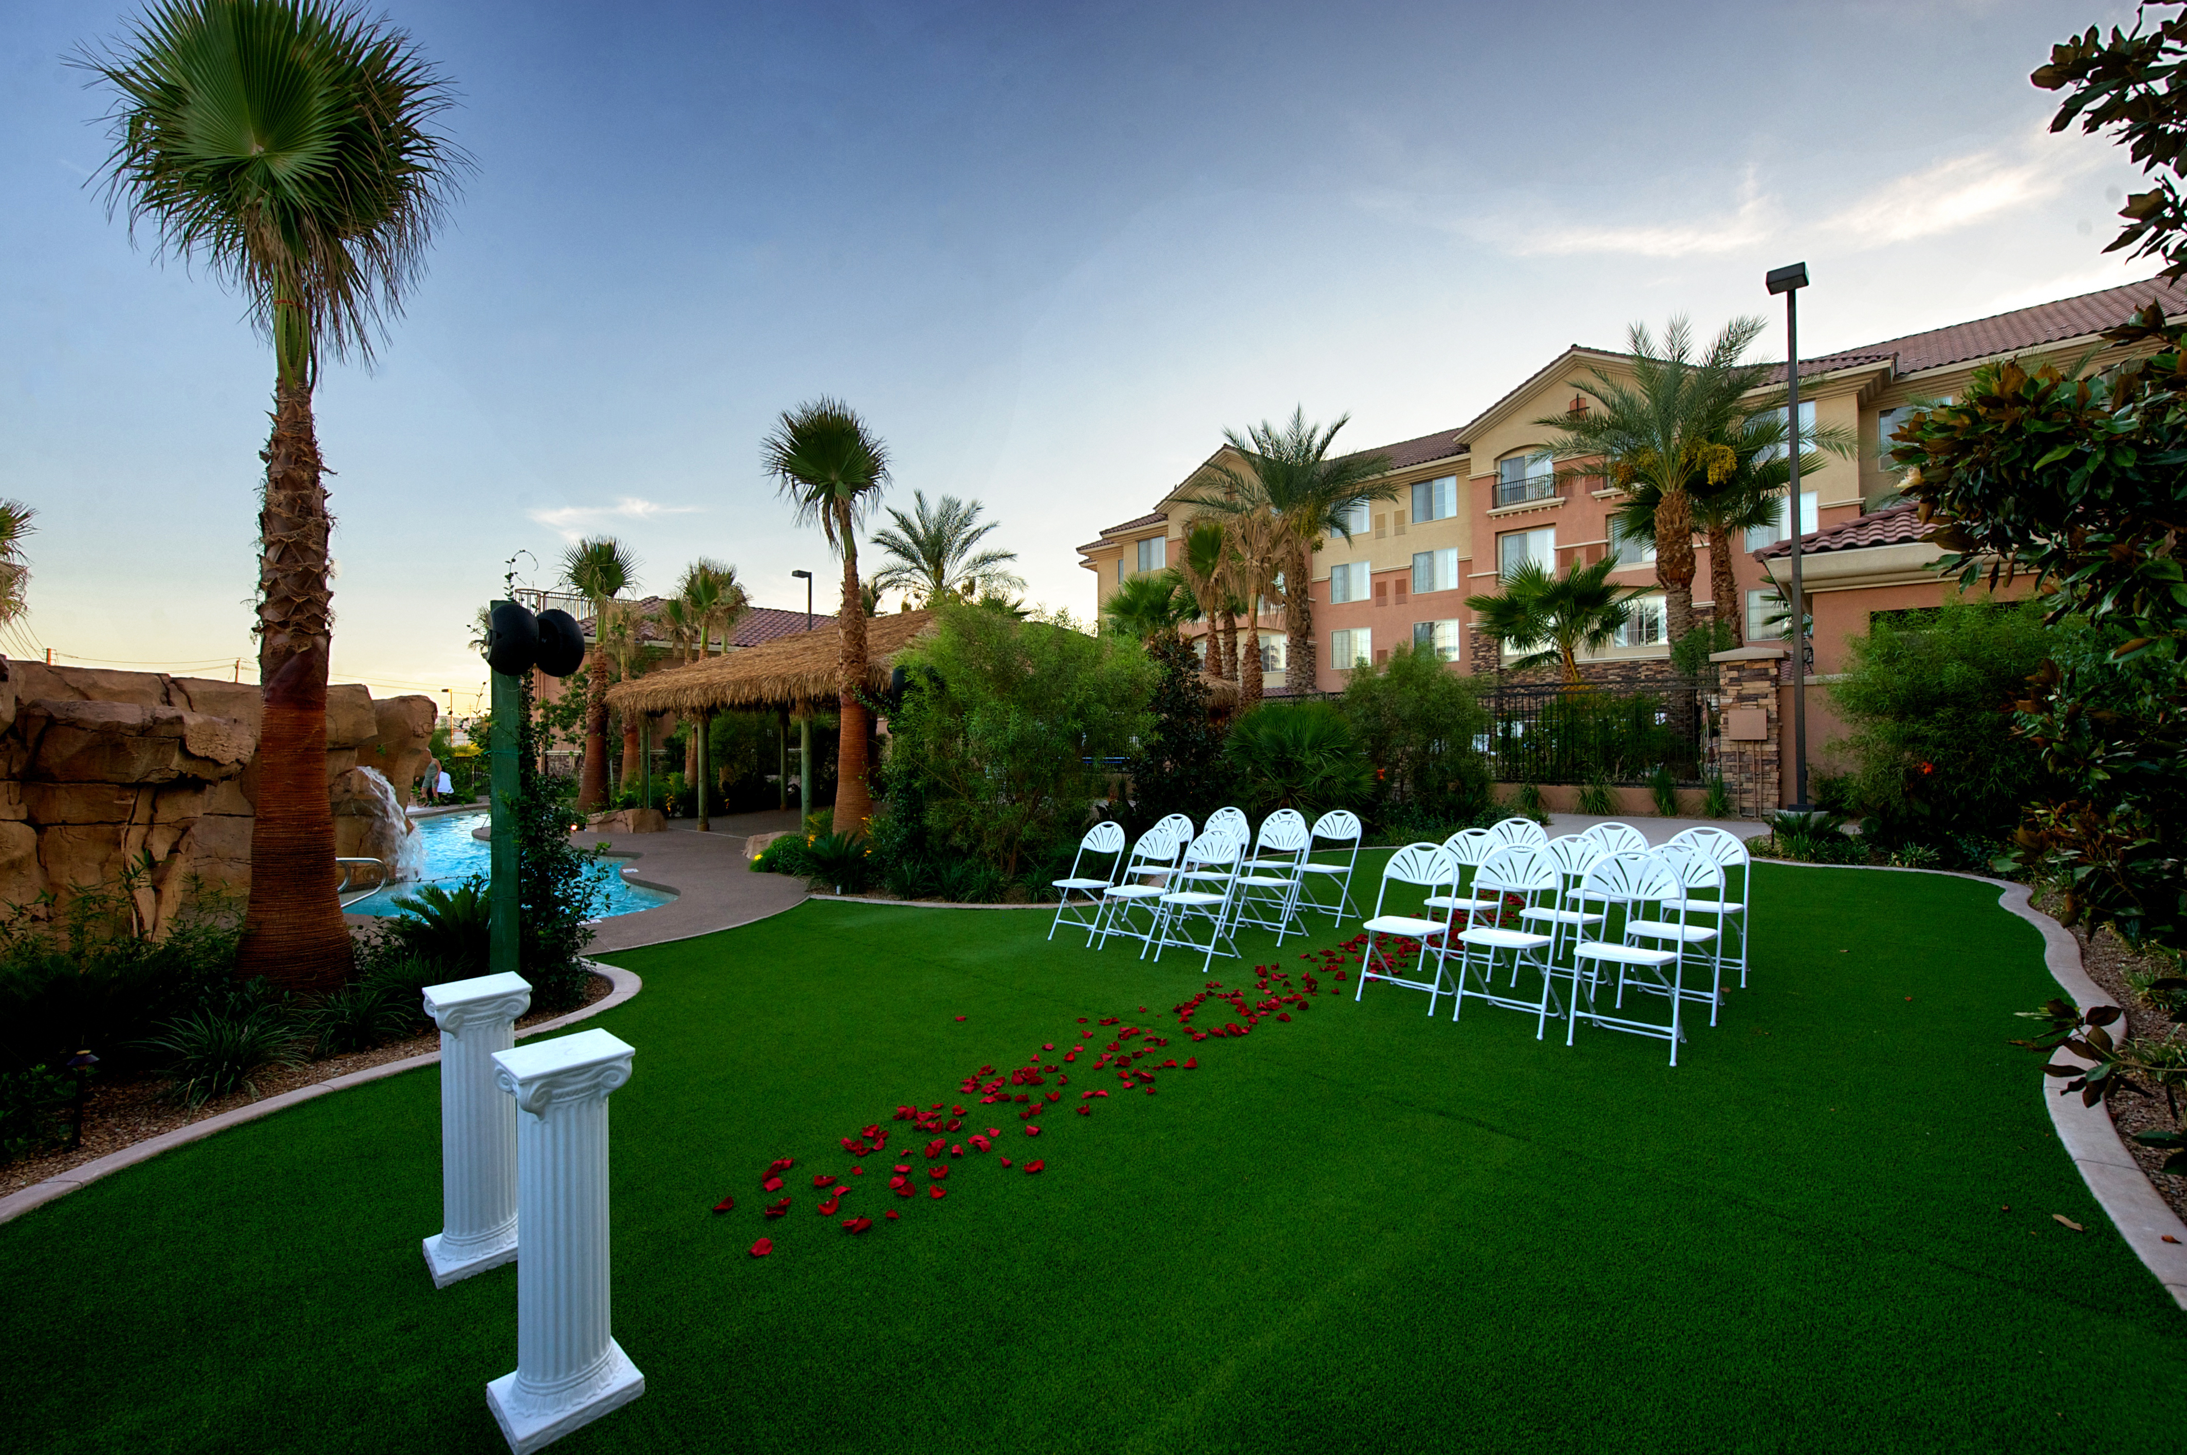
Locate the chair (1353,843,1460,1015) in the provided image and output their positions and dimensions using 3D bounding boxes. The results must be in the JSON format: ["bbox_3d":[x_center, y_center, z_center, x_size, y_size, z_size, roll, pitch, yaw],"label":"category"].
[{"bbox_3d":[1.791,1.103,4.823,0.455,0.880,0.450,-1,0,44],"label":"chair"}]

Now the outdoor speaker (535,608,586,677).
[{"bbox_3d":[-3.079,-0.478,4.900,0.310,0.390,0.360,0,-1,-37],"label":"outdoor speaker"}]

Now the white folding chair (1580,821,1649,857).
[{"bbox_3d":[3.426,1.107,5.690,0.490,0.877,0.450,0,-1,-44],"label":"white folding chair"}]

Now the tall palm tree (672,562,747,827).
[{"bbox_3d":[-9.107,-1.065,20.000,1.700,5.900,1.700,-1,-1,0],"label":"tall palm tree"}]

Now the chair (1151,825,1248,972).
[{"bbox_3d":[0.713,1.123,5.669,0.455,0.860,0.500,-2,-2,44],"label":"chair"}]

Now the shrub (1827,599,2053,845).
[{"bbox_3d":[11.577,-0.149,11.601,2.400,3.200,2.200,-1,0,43],"label":"shrub"}]

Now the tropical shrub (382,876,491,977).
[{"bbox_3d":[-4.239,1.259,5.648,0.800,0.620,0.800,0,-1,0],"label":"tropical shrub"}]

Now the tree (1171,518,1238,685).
[{"bbox_3d":[2.826,-1.772,21.010,1.800,6.780,1.800,-1,0,8],"label":"tree"}]

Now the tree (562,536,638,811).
[{"bbox_3d":[-10.476,-1.067,18.000,1.600,6.000,1.600,-1,-1,0],"label":"tree"}]

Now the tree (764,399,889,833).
[{"bbox_3d":[-3.324,-1.212,10.600,1.520,5.779,1.520,0,-1,0],"label":"tree"}]

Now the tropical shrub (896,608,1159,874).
[{"bbox_3d":[-0.803,0.179,9.400,2.750,3.000,2.400,-1,-1,0],"label":"tropical shrub"}]

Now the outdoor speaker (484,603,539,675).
[{"bbox_3d":[-3.349,-0.502,4.900,0.310,0.420,0.410,-1,0,12],"label":"outdoor speaker"}]

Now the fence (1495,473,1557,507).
[{"bbox_3d":[16.259,-8.794,32.014,2.150,0.930,0.400,-1,-1,41],"label":"fence"}]

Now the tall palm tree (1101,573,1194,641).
[{"bbox_3d":[1.544,-1.254,23.938,2.500,6.319,2.500,0,-1,0],"label":"tall palm tree"}]

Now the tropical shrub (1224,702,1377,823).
[{"bbox_3d":[3.227,0.596,13.397,2.300,1.950,2.200,-1,0,14],"label":"tropical shrub"}]

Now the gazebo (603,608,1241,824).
[{"bbox_3d":[-3.747,-0.133,14.899,9.900,3.800,5.900,-1,-1,41],"label":"gazebo"}]

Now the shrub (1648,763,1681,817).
[{"bbox_3d":[9.750,1.031,14.494,0.500,0.920,0.500,-1,0,34],"label":"shrub"}]

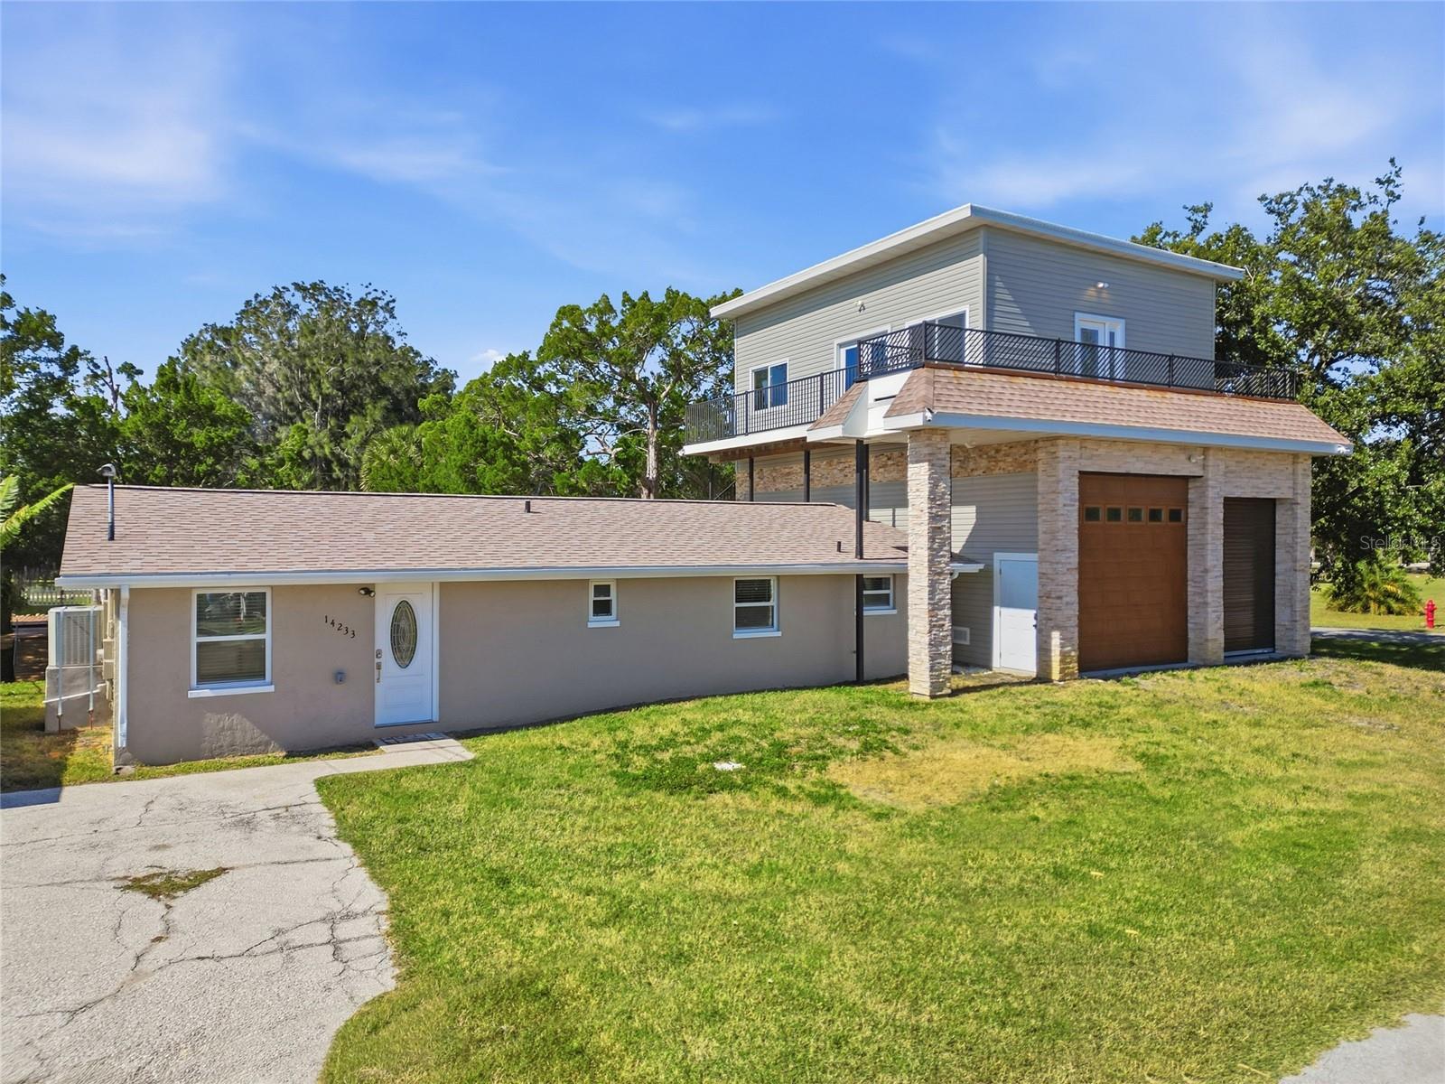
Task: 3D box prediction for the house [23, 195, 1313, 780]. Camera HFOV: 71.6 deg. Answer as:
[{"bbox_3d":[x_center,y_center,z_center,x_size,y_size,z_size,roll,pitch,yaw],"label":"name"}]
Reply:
[{"bbox_3d":[0.175,-1.735,20.608,22.600,9.030,12.300,0,0,-29],"label":"house"}]

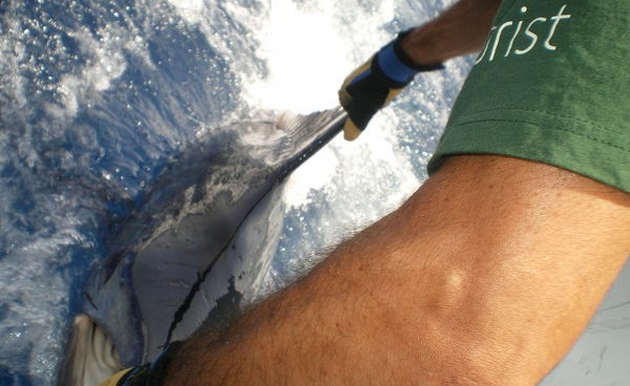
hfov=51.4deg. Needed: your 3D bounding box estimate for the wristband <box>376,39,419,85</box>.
[{"bbox_3d":[0.152,-0.233,1.180,0.076,0.036,0.064,49,41,-4],"label":"wristband"}]

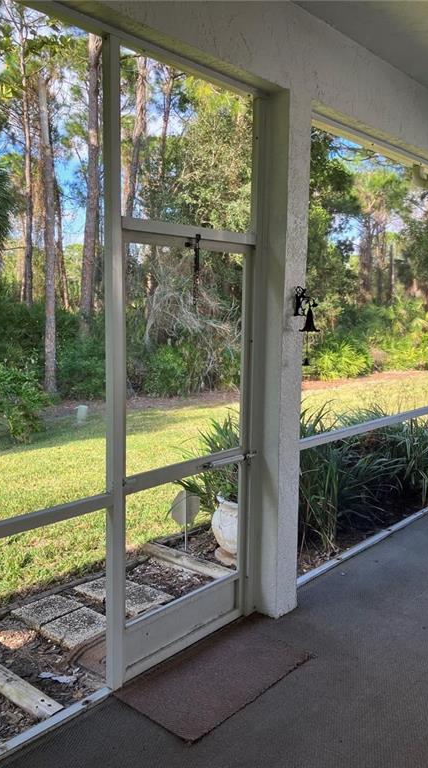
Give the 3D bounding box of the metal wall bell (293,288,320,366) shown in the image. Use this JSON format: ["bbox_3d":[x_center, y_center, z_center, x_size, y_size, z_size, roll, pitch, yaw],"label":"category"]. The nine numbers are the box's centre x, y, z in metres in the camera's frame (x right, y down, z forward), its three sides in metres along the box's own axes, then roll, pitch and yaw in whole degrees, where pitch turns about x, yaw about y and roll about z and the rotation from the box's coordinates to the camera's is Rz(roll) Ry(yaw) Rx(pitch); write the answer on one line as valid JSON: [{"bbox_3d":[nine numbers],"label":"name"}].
[{"bbox_3d":[0.484,-0.298,3.218,0.139,0.411,0.108,7,9,42],"label":"metal wall bell"}]

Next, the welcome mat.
[{"bbox_3d":[0.012,1.328,2.864,0.474,0.015,0.835,7,9,42],"label":"welcome mat"}]

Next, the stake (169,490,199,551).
[{"bbox_3d":[-0.207,1.001,4.549,0.221,0.455,0.040,0,7,-3],"label":"stake"}]

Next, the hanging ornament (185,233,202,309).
[{"bbox_3d":[-0.092,-0.508,2.820,0.050,0.340,0.065,7,9,41],"label":"hanging ornament"}]

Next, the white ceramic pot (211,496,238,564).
[{"bbox_3d":[0.201,1.025,4.451,0.418,0.439,0.418,1,7,0],"label":"white ceramic pot"}]

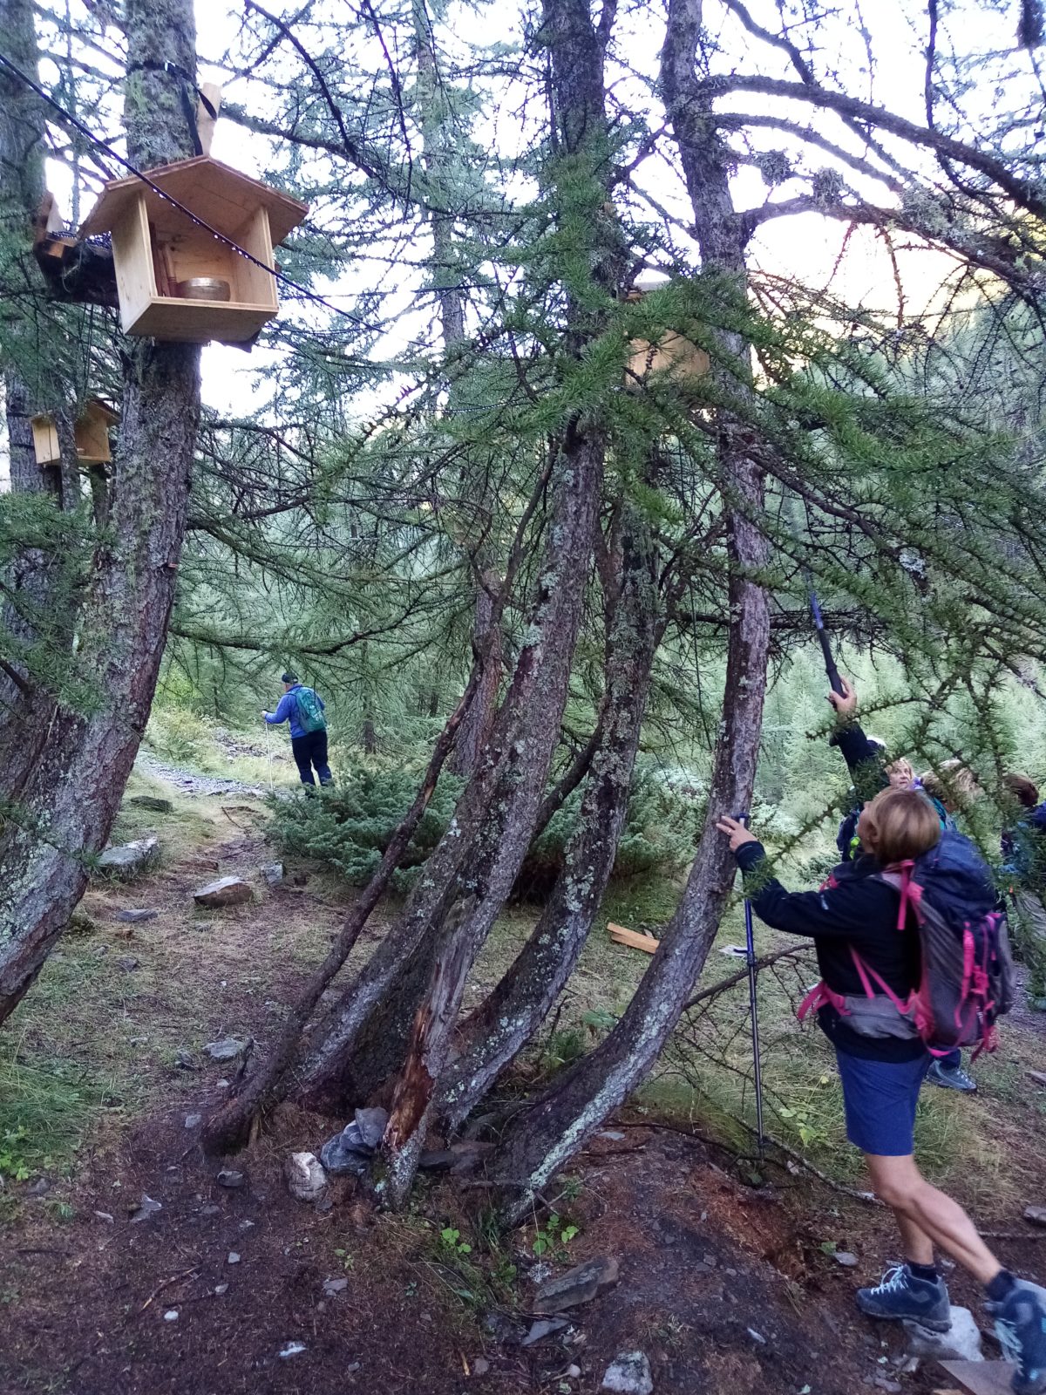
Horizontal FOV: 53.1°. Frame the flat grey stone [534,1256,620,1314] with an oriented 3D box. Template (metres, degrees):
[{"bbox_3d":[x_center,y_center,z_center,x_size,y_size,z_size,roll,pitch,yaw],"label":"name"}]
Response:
[{"bbox_3d":[0.144,1.563,2.790,0.235,0.065,0.100,-7,0,-34],"label":"flat grey stone"}]

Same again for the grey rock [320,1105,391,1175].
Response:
[{"bbox_3d":[-0.537,1.416,3.340,0.210,0.165,0.170,-7,0,-11],"label":"grey rock"}]

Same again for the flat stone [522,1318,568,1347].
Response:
[{"bbox_3d":[0.056,1.600,2.640,0.115,0.028,0.065,-7,0,-38],"label":"flat stone"}]

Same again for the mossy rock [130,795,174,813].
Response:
[{"bbox_3d":[-3.607,1.050,10.200,0.420,0.150,0.320,-7,0,-17],"label":"mossy rock"}]

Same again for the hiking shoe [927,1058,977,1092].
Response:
[{"bbox_3d":[2.210,1.955,5.400,0.280,0.125,0.105,8,5,20],"label":"hiking shoe"}]

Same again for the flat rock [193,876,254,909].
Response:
[{"bbox_3d":[-1.959,1.286,6.850,0.360,0.165,0.260,-7,0,-11],"label":"flat rock"}]

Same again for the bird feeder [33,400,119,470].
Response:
[{"bbox_3d":[-3.776,-2.233,8.800,0.390,0.490,0.580,0,7,37],"label":"bird feeder"}]

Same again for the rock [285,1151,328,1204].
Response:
[{"bbox_3d":[-0.652,1.439,3.140,0.120,0.120,0.110,-7,0,-11],"label":"rock"}]

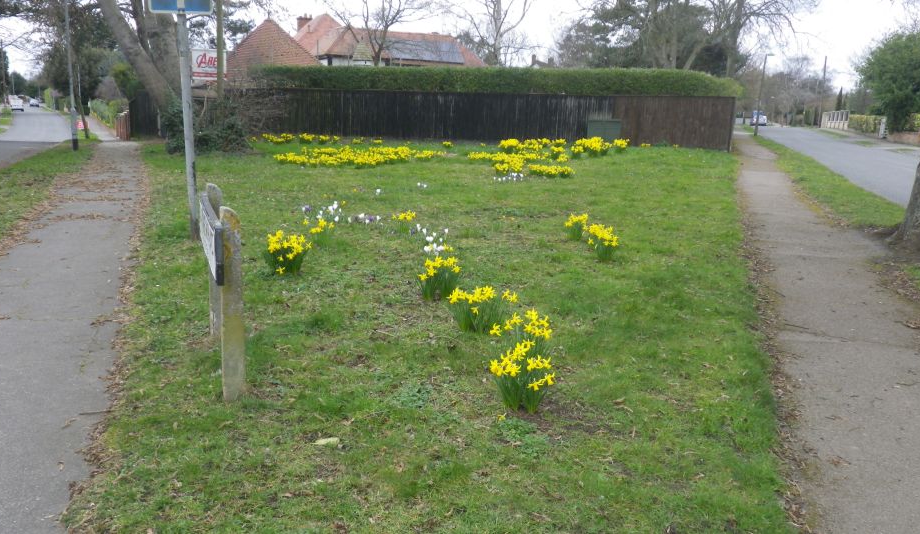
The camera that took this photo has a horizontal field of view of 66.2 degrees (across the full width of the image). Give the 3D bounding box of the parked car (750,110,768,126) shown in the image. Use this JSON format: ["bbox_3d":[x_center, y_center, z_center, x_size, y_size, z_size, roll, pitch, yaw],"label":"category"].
[{"bbox_3d":[31.323,-15.583,74.000,1.780,1.580,4.200,5,14,17],"label":"parked car"}]

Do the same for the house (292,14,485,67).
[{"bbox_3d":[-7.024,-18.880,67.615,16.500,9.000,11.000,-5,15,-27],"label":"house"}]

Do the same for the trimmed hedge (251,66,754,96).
[{"bbox_3d":[0.708,-6.682,29.117,20.360,2.950,1.300,5,13,13],"label":"trimmed hedge"}]

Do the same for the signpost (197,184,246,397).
[{"bbox_3d":[-1.362,0.074,3.995,0.160,1.000,1.220,-4,14,-22],"label":"signpost"}]

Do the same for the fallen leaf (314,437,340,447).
[{"bbox_3d":[-0.597,0.784,3.152,0.120,0.025,0.065,-2,13,-14],"label":"fallen leaf"}]

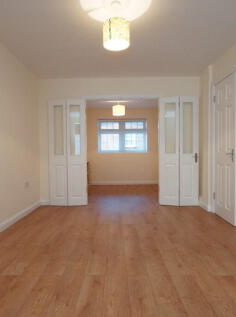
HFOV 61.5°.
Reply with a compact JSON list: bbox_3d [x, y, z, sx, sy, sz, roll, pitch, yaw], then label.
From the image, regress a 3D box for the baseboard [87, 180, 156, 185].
[{"bbox_3d":[0.151,0.746,5.988,2.161,0.116,0.020,0,2,1],"label":"baseboard"}]

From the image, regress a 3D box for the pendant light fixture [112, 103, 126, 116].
[{"bbox_3d":[0.036,-1.174,4.767,0.303,0.327,0.303,0,2,0],"label":"pendant light fixture"}]

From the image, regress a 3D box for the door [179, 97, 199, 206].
[{"bbox_3d":[1.278,-0.116,3.573,0.371,1.965,0.040,0,2,-6],"label":"door"}]

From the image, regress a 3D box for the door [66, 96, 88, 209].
[{"bbox_3d":[-0.724,-0.099,3.579,0.343,1.916,0.040,0,2,-8],"label":"door"}]

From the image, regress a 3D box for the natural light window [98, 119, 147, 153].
[{"bbox_3d":[0.144,-0.674,5.999,1.471,0.998,0.101,0,2,0],"label":"natural light window"}]

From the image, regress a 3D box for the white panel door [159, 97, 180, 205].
[{"bbox_3d":[0.926,-0.117,3.578,0.349,1.958,0.040,0,2,8],"label":"white panel door"}]

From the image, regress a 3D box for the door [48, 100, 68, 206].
[{"bbox_3d":[-1.063,-0.085,3.574,0.351,1.896,0.040,0,2,7],"label":"door"}]

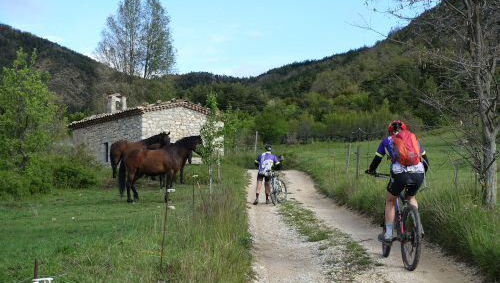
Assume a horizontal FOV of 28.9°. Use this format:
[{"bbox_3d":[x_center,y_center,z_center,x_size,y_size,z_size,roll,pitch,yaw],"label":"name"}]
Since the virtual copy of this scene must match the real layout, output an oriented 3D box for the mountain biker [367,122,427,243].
[{"bbox_3d":[1.690,0.480,11.080,0.720,1.440,0.920,0,-1,-5],"label":"mountain biker"}]

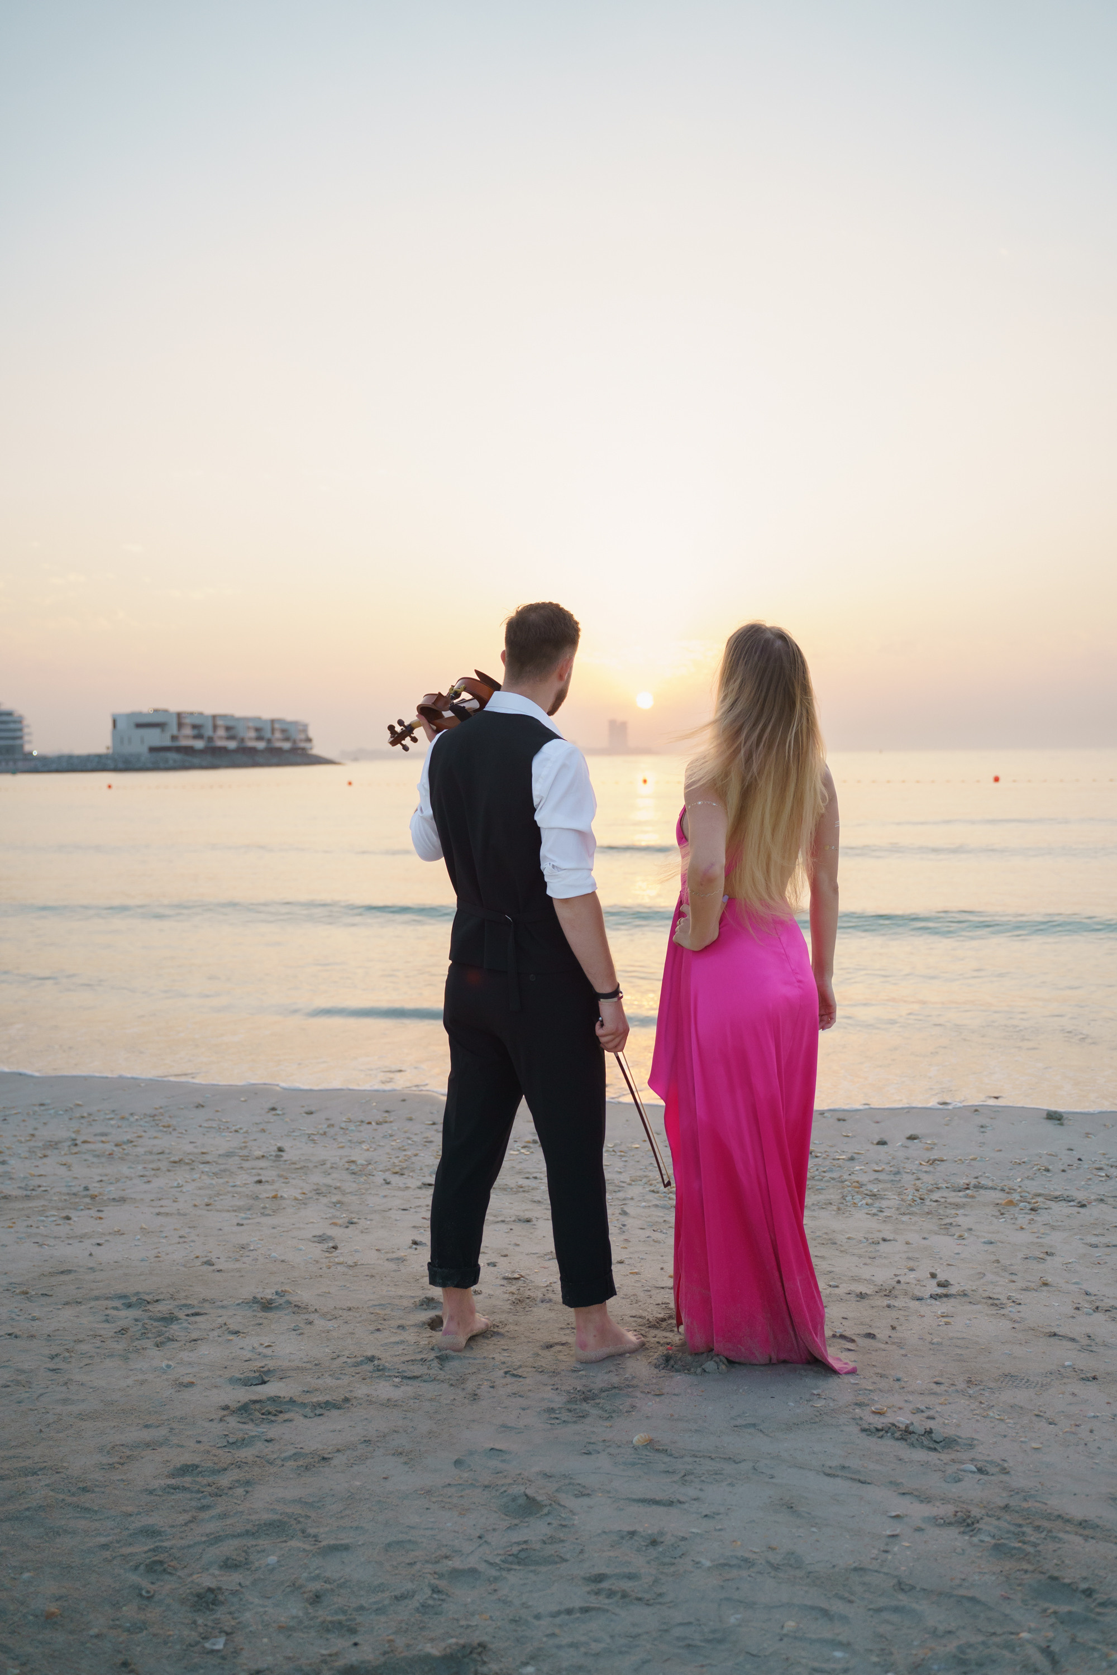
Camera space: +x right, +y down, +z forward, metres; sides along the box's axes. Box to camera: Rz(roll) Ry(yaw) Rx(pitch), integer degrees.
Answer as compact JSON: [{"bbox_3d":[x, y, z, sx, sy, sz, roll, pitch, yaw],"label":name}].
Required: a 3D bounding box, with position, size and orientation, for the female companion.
[{"bbox_3d":[0.459,0.339,3.067,0.460,1.710,0.480,-3,4,-27],"label":"female companion"}]

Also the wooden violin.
[{"bbox_3d":[-0.293,-0.292,3.305,0.200,0.110,0.590,43,-27,-21],"label":"wooden violin"}]

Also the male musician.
[{"bbox_3d":[-0.071,0.316,3.116,0.540,1.770,0.450,0,4,18],"label":"male musician"}]

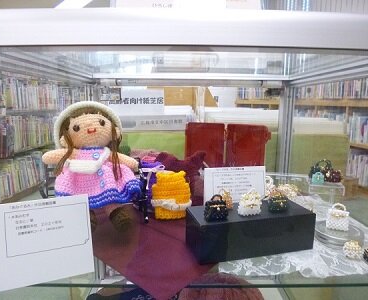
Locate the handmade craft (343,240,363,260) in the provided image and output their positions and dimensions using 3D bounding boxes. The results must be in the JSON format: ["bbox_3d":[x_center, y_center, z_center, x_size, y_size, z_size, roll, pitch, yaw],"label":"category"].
[{"bbox_3d":[0.281,0.166,0.467,0.032,0.027,0.024,3,10,15],"label":"handmade craft"}]

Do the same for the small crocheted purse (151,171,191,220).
[{"bbox_3d":[-0.032,0.097,0.626,0.089,0.106,0.047,-1,10,-6],"label":"small crocheted purse"}]

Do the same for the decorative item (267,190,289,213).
[{"bbox_3d":[0.163,0.090,0.493,0.034,0.036,0.025,-1,10,-8],"label":"decorative item"}]

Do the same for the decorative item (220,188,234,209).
[{"bbox_3d":[0.076,0.087,0.507,0.025,0.036,0.017,-2,10,-12],"label":"decorative item"}]

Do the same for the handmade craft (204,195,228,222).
[{"bbox_3d":[0.053,0.094,0.456,0.033,0.041,0.025,-2,10,-12],"label":"handmade craft"}]

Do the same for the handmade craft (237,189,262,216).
[{"bbox_3d":[0.111,0.088,0.480,0.040,0.043,0.025,-1,10,-8],"label":"handmade craft"}]

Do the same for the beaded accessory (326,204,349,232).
[{"bbox_3d":[0.292,0.126,0.529,0.038,0.050,0.019,3,10,14],"label":"beaded accessory"}]

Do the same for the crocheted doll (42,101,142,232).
[{"bbox_3d":[-0.186,0.027,0.578,0.196,0.250,0.132,-3,10,-18],"label":"crocheted doll"}]

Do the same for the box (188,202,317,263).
[{"bbox_3d":[0.118,0.140,0.499,0.209,0.065,0.082,-2,10,-14],"label":"box"}]

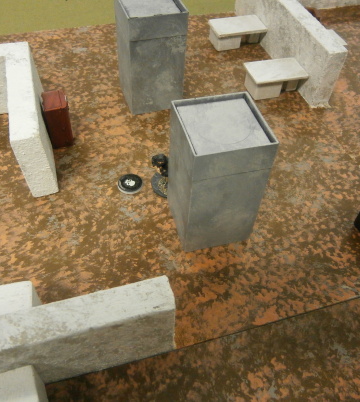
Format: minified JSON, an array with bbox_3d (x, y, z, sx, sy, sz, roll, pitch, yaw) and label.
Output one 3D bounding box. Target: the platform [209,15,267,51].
[{"bbox_3d":[0.100,-0.290,0.704,0.089,0.034,0.055,-14,52,-15],"label":"platform"}]

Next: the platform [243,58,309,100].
[{"bbox_3d":[0.143,-0.185,0.619,0.085,0.035,0.052,-10,51,-12],"label":"platform"}]

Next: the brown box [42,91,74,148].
[{"bbox_3d":[-0.154,-0.104,0.514,0.029,0.059,0.038,-10,51,-12],"label":"brown box"}]

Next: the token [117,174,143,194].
[{"bbox_3d":[-0.060,-0.021,0.485,0.030,0.004,0.030,2,49,-2],"label":"token"}]

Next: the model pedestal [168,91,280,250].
[{"bbox_3d":[0.035,-0.025,0.406,0.073,0.138,0.075,-10,51,-12],"label":"model pedestal"}]

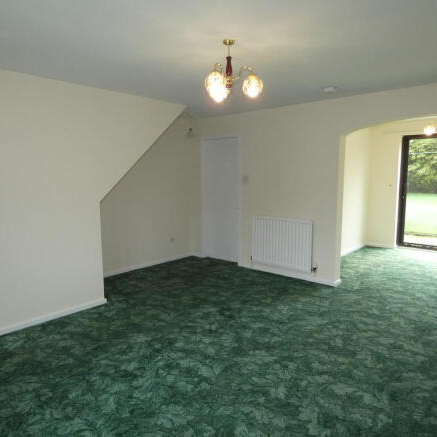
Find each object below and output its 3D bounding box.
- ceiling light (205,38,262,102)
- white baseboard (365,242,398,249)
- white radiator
[{"bbox_3d":[0.108,-1.028,2.358,0.420,0.400,0.420,0,7,0],"label":"ceiling light"},{"bbox_3d":[3.248,0.548,6.715,0.550,0.070,0.024,6,10,42],"label":"white baseboard"},{"bbox_3d":[0.899,0.347,4.782,0.970,0.700,0.080,6,10,42],"label":"white radiator"}]

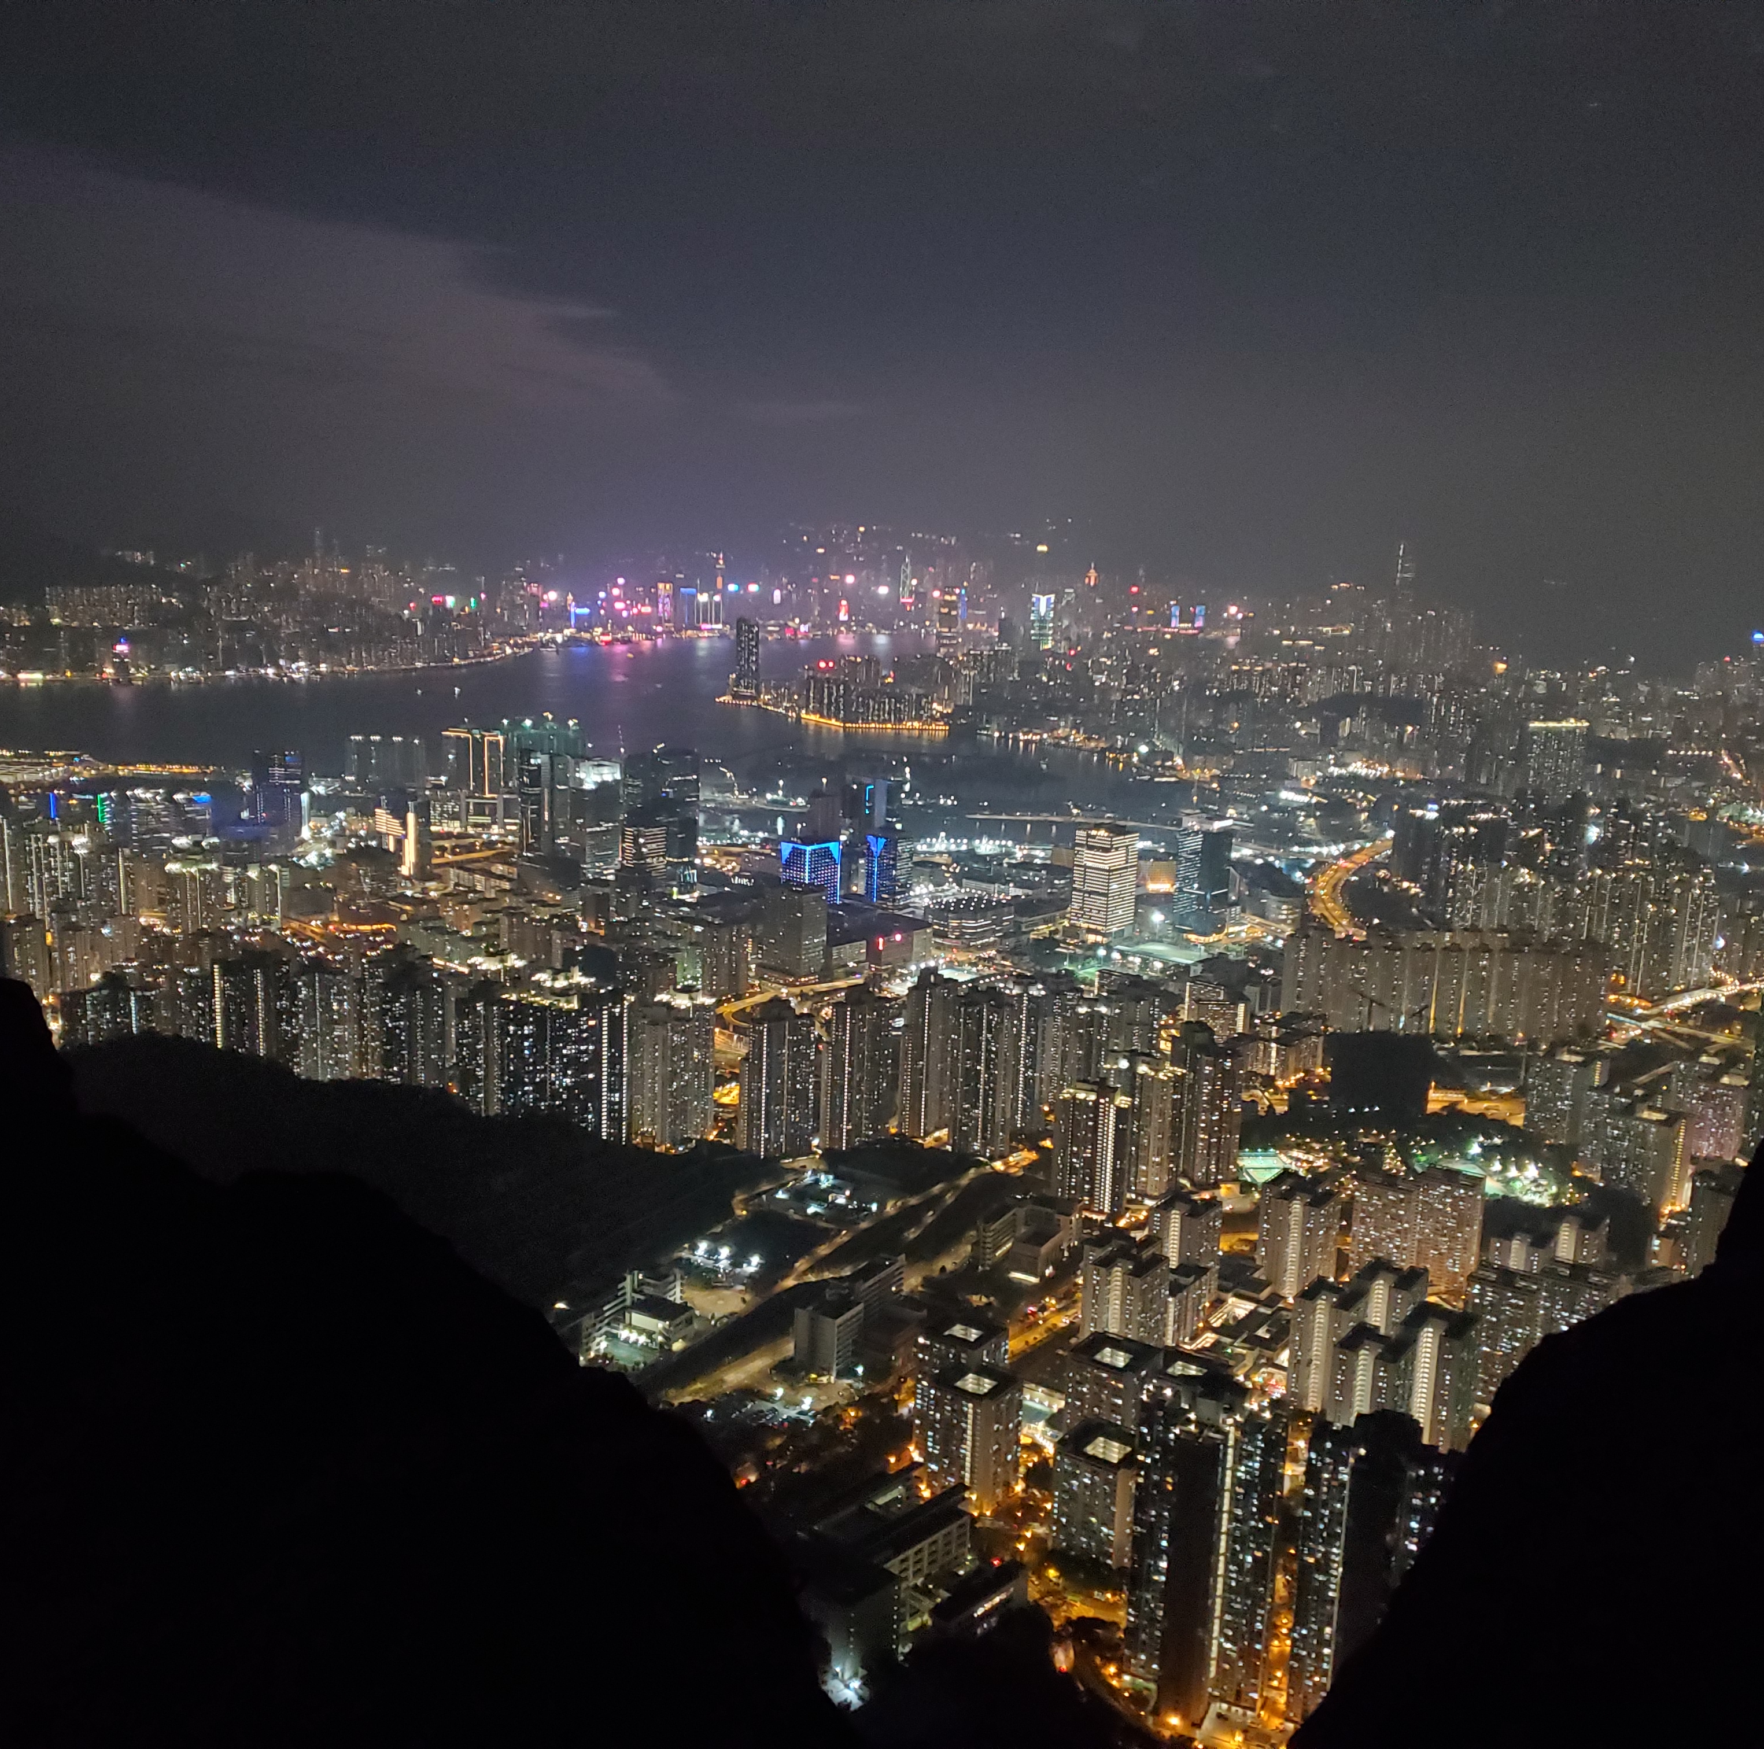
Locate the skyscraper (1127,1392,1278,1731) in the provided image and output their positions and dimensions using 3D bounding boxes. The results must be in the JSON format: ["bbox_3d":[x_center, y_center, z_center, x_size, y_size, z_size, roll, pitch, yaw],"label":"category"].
[{"bbox_3d":[113.900,245.000,628.300,43.000,110.000,41.000,9,14,32],"label":"skyscraper"}]

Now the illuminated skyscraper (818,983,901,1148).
[{"bbox_3d":[-16.500,142.500,1279.100,53.000,116.000,50.000,7,13,24],"label":"illuminated skyscraper"}]

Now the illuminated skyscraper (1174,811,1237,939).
[{"bbox_3d":[389.800,3.300,2132.300,42.000,130.000,50.000,12,15,41],"label":"illuminated skyscraper"}]

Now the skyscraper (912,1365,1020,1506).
[{"bbox_3d":[43.800,263.600,824.800,33.000,61.000,28.000,9,14,32],"label":"skyscraper"}]

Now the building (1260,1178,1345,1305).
[{"bbox_3d":[258.300,223.800,1080.500,36.000,65.000,36.000,10,14,36],"label":"building"}]

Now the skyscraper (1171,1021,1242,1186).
[{"bbox_3d":[228.200,164.300,1221.700,43.000,106.000,41.000,8,13,29],"label":"skyscraper"}]

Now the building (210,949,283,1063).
[{"bbox_3d":[-468.100,110.400,1292.900,50.000,104.000,47.000,6,12,20],"label":"building"}]

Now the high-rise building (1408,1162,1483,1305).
[{"bbox_3d":[352.000,225.300,1096.600,33.000,75.000,31.000,10,14,34],"label":"high-rise building"}]

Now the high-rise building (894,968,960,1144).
[{"bbox_3d":[32.400,133.300,1318.600,33.000,121.000,35.000,11,14,39],"label":"high-rise building"}]

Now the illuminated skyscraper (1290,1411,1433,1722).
[{"bbox_3d":[182.400,261.500,647.600,46.000,113.000,25.000,10,14,34],"label":"illuminated skyscraper"}]

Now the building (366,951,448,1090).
[{"bbox_3d":[-349.900,115.800,1300.200,39.000,99.000,41.000,12,15,41],"label":"building"}]

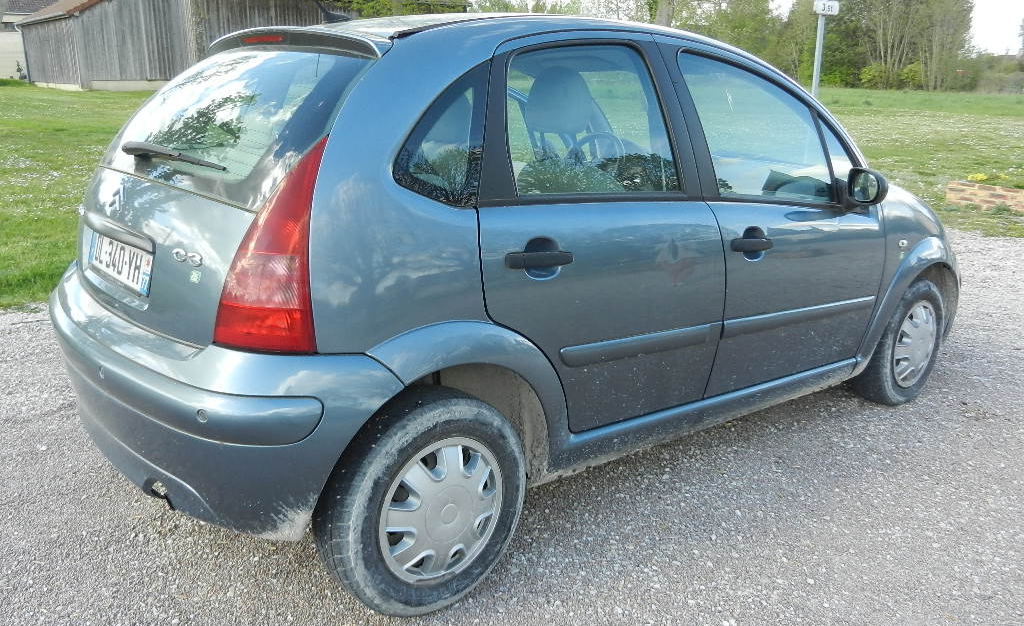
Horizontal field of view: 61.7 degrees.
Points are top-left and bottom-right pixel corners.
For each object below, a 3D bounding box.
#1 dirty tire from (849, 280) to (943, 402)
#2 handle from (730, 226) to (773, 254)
[{"bbox_3d":[1.681,0.112,3.751,0.580,0.580,0.180,-11,18,-38],"label":"dirty tire"},{"bbox_3d":[0.788,-0.237,2.796,0.222,0.080,0.060,-6,10,-39],"label":"handle"}]

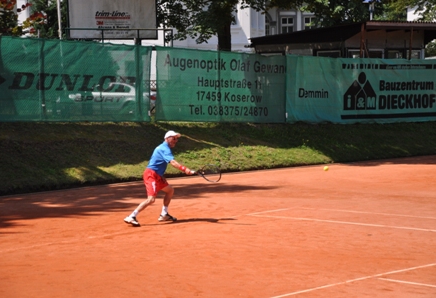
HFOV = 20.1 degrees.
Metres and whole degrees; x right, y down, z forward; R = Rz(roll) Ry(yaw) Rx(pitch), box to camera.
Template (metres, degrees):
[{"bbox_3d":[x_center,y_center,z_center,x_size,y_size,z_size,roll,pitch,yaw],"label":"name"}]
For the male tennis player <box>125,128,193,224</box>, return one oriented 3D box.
[{"bbox_3d":[-0.950,0.462,20.245,1.138,1.518,0.720,-1,3,-3],"label":"male tennis player"}]

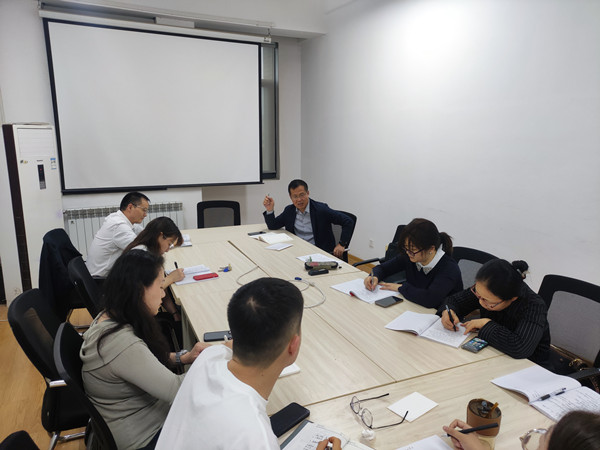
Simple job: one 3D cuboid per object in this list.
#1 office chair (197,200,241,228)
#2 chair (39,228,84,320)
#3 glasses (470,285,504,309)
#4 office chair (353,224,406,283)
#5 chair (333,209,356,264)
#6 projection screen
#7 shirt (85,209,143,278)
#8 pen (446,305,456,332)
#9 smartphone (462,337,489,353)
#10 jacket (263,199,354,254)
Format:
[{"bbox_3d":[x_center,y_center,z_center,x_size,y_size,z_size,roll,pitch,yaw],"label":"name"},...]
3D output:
[{"bbox_3d":[-0.840,0.256,4.529,0.560,0.940,0.580,-1,12,-10],"label":"office chair"},{"bbox_3d":[-1.765,0.366,3.260,0.300,0.650,0.430,-5,13,-24],"label":"chair"},{"bbox_3d":[0.898,0.307,2.024,0.140,0.045,0.140,-30,40,-11],"label":"glasses"},{"bbox_3d":[0.680,0.493,3.430,0.600,0.980,0.600,-6,14,-30],"label":"office chair"},{"bbox_3d":[0.187,0.384,4.007,0.580,0.950,0.570,-6,14,-30],"label":"chair"},{"bbox_3d":[-1.942,-1.639,6.335,2.910,2.200,0.060,-5,13,-24],"label":"projection screen"},{"bbox_3d":[-1.429,0.147,3.450,0.520,0.520,0.460,-5,13,-24],"label":"shirt"},{"bbox_3d":[0.743,0.460,2.129,0.011,0.011,0.145,6,51,-17],"label":"pen"},{"bbox_3d":[0.791,0.543,1.957,0.147,0.009,0.072,-10,16,-43],"label":"smartphone"},{"bbox_3d":[0.105,0.030,3.981,0.750,0.580,0.430,7,13,27],"label":"jacket"}]

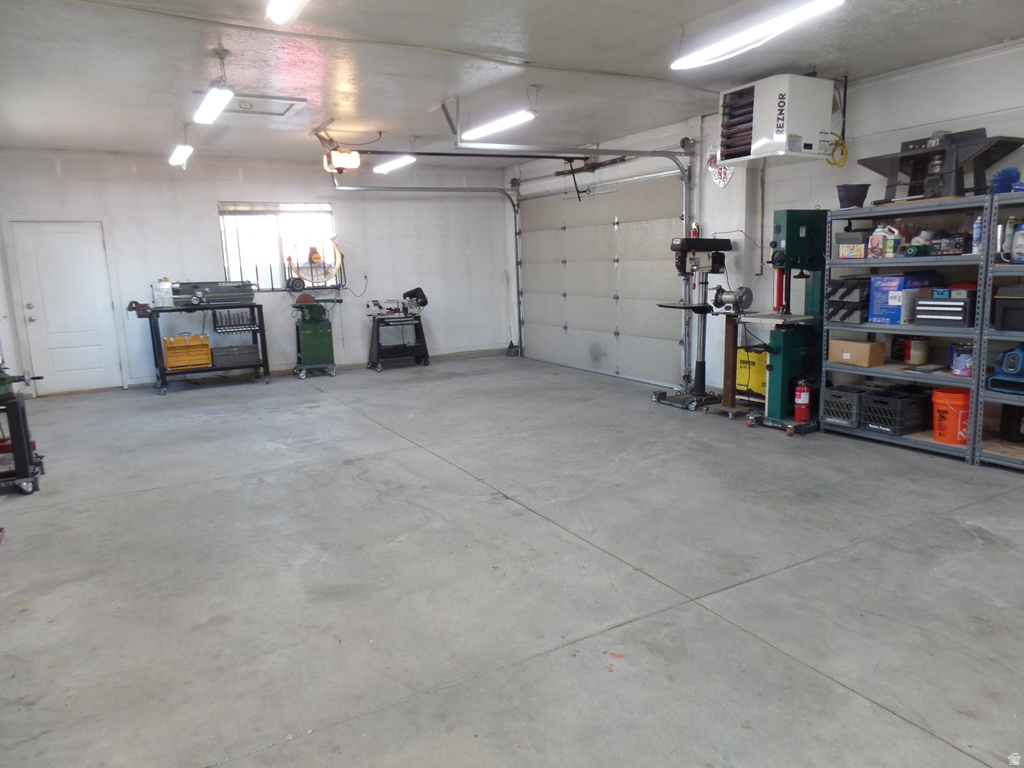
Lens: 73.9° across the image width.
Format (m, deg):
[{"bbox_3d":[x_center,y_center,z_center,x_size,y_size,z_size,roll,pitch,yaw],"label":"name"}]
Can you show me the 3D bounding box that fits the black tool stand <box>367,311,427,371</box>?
[{"bbox_3d":[-1.685,-0.616,9.987,0.810,0.760,0.440,-8,12,-29],"label":"black tool stand"}]

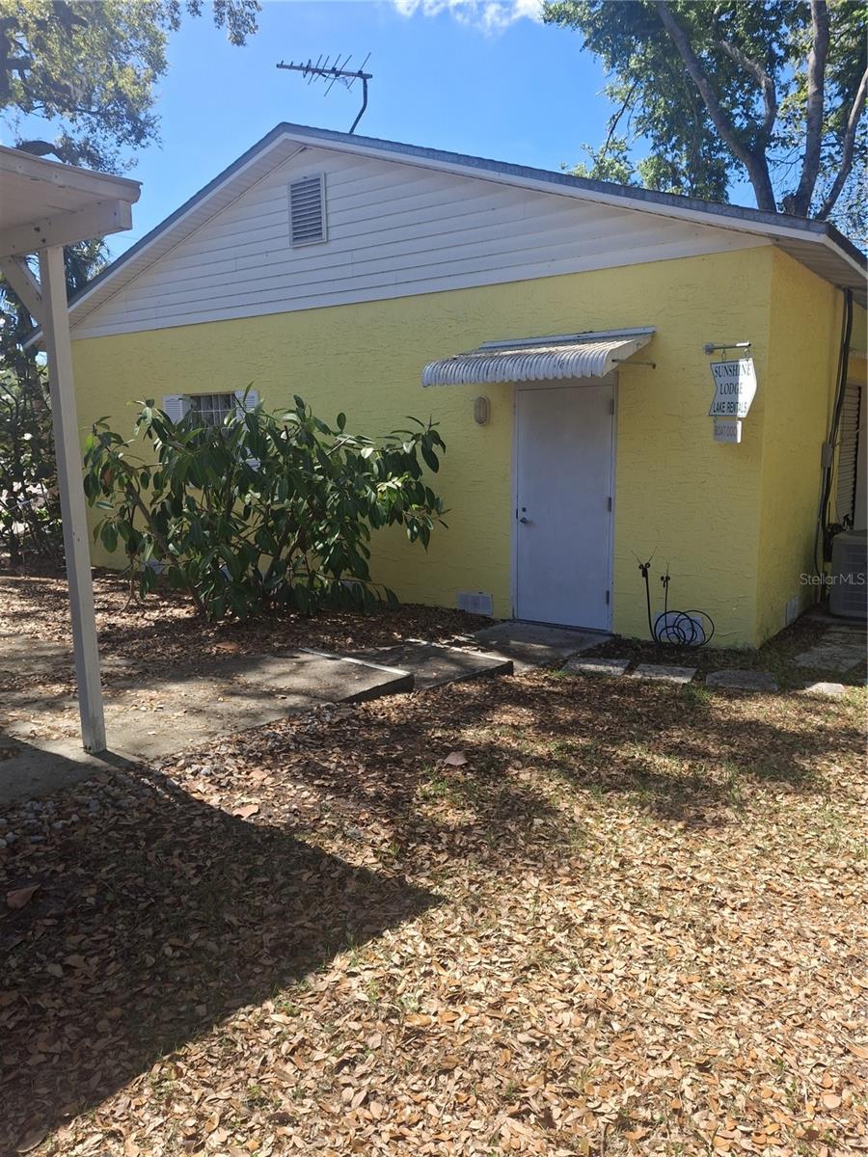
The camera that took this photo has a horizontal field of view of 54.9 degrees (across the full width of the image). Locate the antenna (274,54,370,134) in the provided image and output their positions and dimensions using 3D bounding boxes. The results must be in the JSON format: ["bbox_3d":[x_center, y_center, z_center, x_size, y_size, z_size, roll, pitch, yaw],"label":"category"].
[{"bbox_3d":[-1.095,-4.824,8.533,0.980,0.700,1.000,-4,9,-17],"label":"antenna"}]

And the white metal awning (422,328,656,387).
[{"bbox_3d":[0.855,-1.828,6.894,1.620,0.470,1.000,5,11,33],"label":"white metal awning"}]

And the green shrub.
[{"bbox_3d":[-1.849,-0.719,8.356,4.250,2.150,1.650,5,11,33],"label":"green shrub"}]

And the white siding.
[{"bbox_3d":[-1.282,-3.589,8.587,9.000,1.600,0.090,5,11,33],"label":"white siding"}]

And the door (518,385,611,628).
[{"bbox_3d":[1.167,-0.622,7.514,0.910,2.120,0.055,5,11,33],"label":"door"}]

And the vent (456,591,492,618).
[{"bbox_3d":[0.399,0.257,8.144,0.375,0.205,0.035,5,11,33],"label":"vent"}]

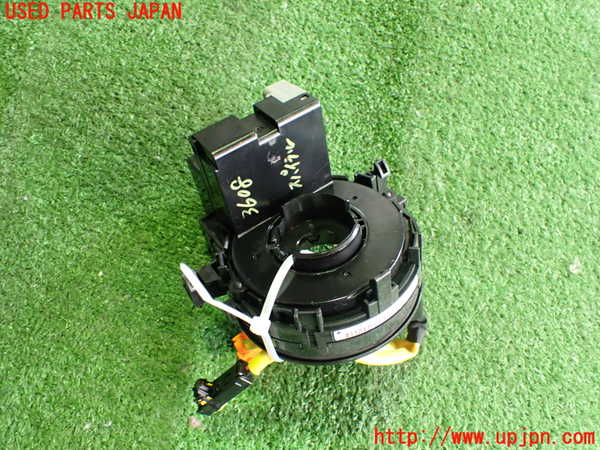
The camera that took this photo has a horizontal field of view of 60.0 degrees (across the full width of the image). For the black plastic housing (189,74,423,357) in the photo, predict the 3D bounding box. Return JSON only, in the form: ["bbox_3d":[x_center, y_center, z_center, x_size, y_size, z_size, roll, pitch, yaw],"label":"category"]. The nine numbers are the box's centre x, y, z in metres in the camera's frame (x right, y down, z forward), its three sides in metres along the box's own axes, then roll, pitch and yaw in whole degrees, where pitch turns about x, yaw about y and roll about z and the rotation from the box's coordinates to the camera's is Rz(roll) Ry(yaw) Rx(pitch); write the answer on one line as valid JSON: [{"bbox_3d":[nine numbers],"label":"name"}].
[{"bbox_3d":[0.005,0.001,0.273,0.131,0.099,0.118,-32,46,-20],"label":"black plastic housing"}]

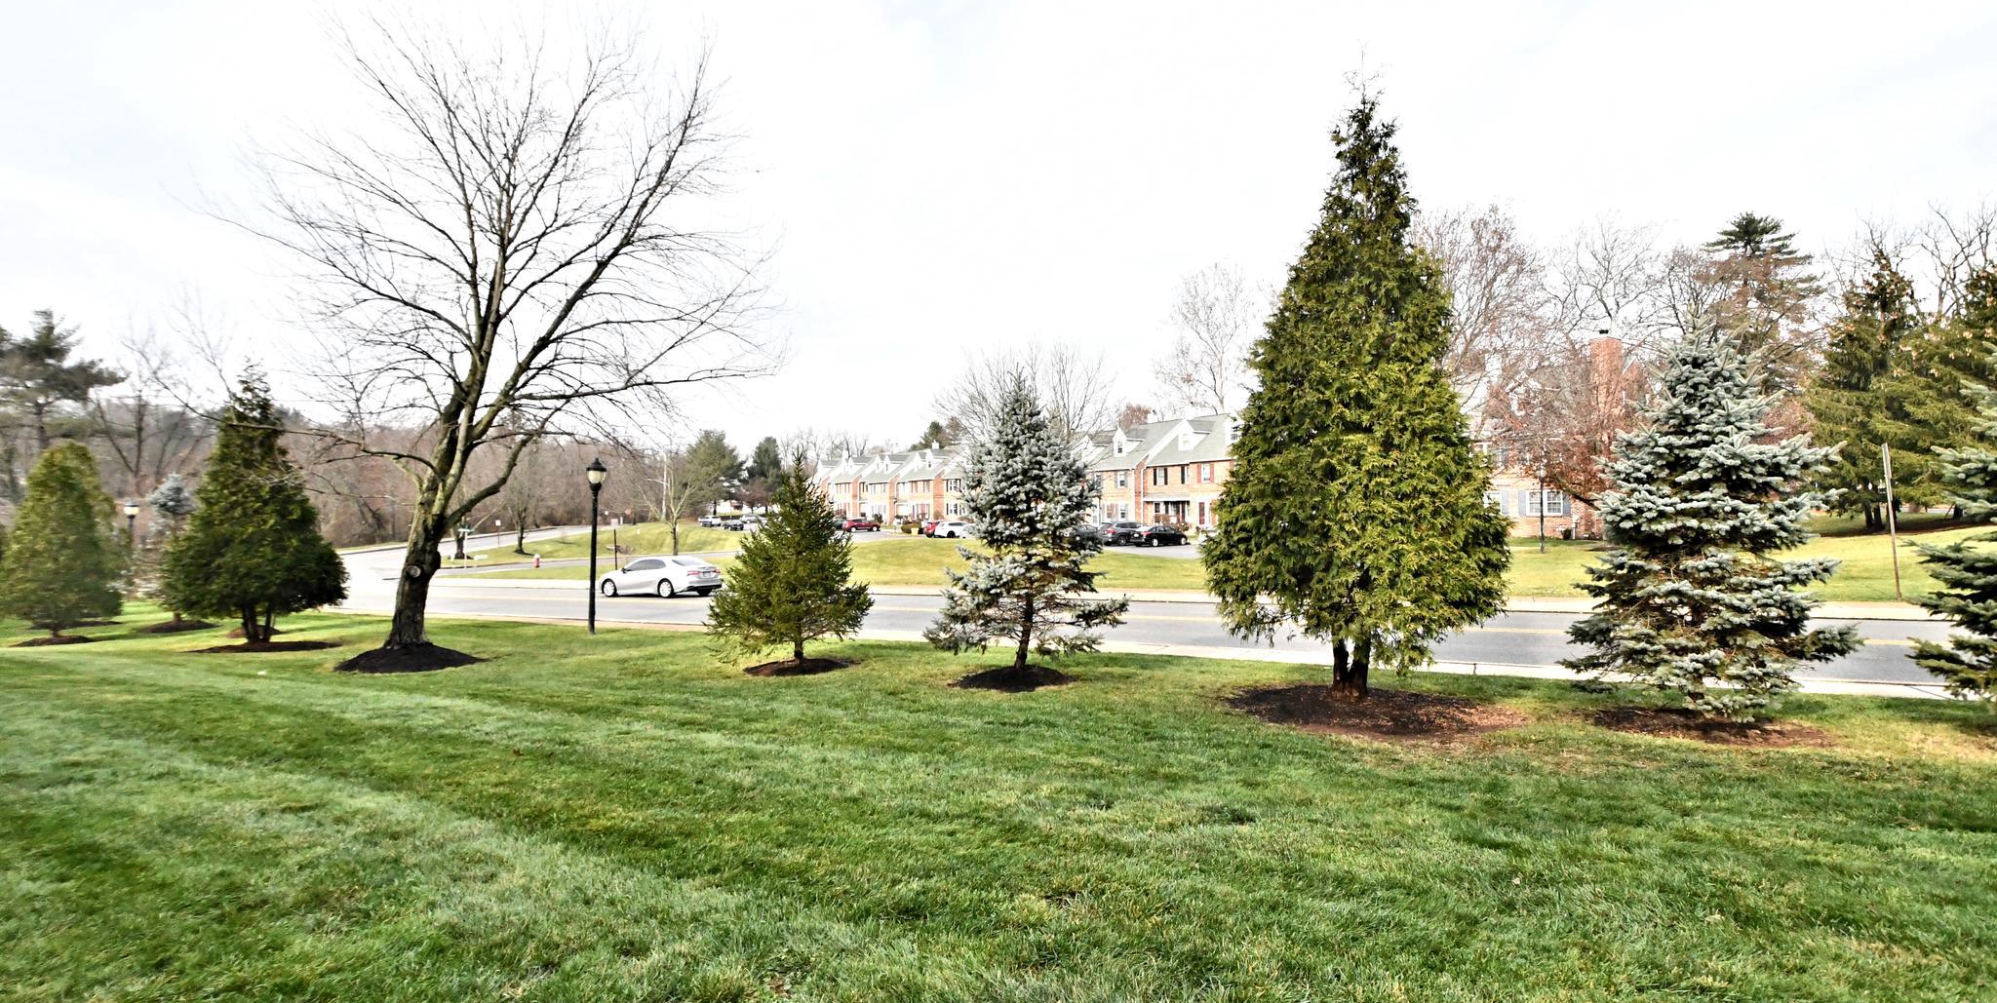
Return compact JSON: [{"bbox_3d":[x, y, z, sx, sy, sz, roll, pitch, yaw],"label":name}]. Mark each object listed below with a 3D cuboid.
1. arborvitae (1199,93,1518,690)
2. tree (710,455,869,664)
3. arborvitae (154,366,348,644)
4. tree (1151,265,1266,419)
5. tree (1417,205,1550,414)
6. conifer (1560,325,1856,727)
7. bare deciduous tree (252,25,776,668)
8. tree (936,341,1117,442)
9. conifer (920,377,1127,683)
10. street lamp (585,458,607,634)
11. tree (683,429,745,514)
[{"bbox_3d":[4.007,-1.236,9.350,3.200,6.821,3.200,0,0,0],"label":"arborvitae"},{"bbox_3d":[-3.230,0.853,13.000,2.500,3.316,2.500,0,0,0],"label":"tree"},{"bbox_3d":[-14.329,0.135,16.000,2.750,5.191,2.750,0,0,0],"label":"arborvitae"},{"bbox_3d":[21.300,-10.304,82.000,11.500,26.000,11.500,0,-1,0],"label":"tree"},{"bbox_3d":[33.014,-9.300,58.000,10.500,22.734,10.500,0,0,0],"label":"tree"},{"bbox_3d":[6.749,0.200,7.900,2.400,3.748,2.400,0,0,0],"label":"conifer"},{"bbox_3d":[-8.456,-2.929,14.200,8.200,10.972,8.200,0,0,0],"label":"bare deciduous tree"},{"bbox_3d":[2.085,-3.955,57.000,12.000,14.000,12.000,0,-1,0],"label":"tree"},{"bbox_3d":[0.368,0.305,11.200,2.650,4.012,2.650,0,0,0],"label":"conifer"},{"bbox_3d":[-8.630,0.951,17.800,0.450,3.750,0.450,0,-1,0],"label":"street lamp"},{"bbox_3d":[-47.234,-4.982,138.000,10.000,14.364,10.000,0,0,0],"label":"tree"}]

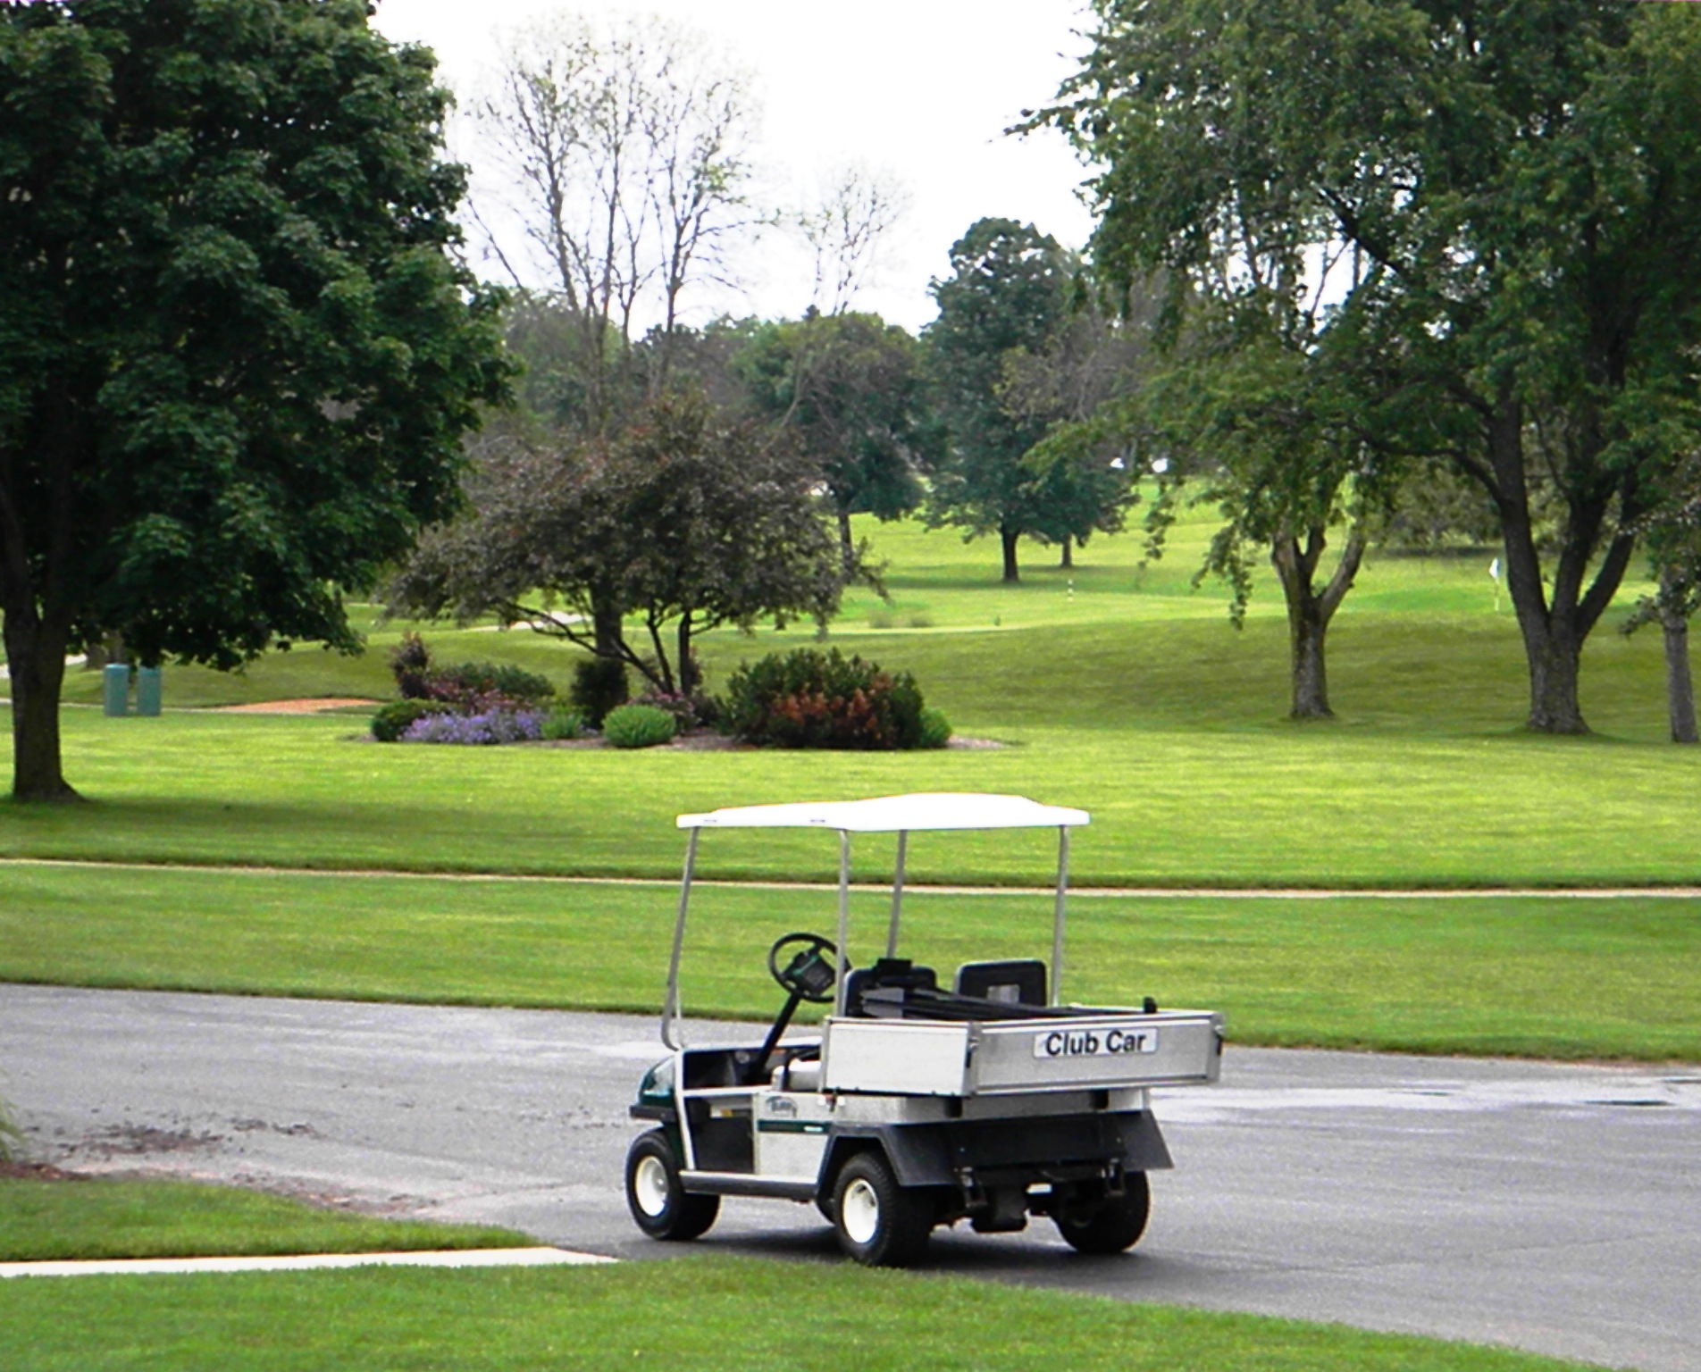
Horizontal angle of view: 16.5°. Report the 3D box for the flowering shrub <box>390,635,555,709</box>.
[{"bbox_3d":[-6.069,-0.183,94.000,2.679,1.305,1.700,0,0,0],"label":"flowering shrub"}]

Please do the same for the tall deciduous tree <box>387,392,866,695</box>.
[{"bbox_3d":[-3.535,-2.039,93.000,7.636,5.234,6.800,0,0,0],"label":"tall deciduous tree"}]

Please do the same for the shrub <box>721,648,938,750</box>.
[{"bbox_3d":[-0.321,0.200,91.000,3.370,1.574,2.300,0,0,0],"label":"shrub"}]

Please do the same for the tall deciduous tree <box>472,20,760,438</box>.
[{"bbox_3d":[-5.210,-7.538,130.000,6.335,14.791,6.200,0,0,0],"label":"tall deciduous tree"}]

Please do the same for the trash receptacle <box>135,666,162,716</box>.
[{"bbox_3d":[-13.743,0.091,115.000,0.500,1.023,0.500,0,0,0],"label":"trash receptacle"}]

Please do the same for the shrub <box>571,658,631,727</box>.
[{"bbox_3d":[-3.976,0.102,93.000,0.952,1.088,0.952,0,0,0],"label":"shrub"}]

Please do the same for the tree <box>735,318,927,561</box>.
[{"bbox_3d":[-0.722,-9.360,228.000,7.499,10.443,7.499,0,0,0],"label":"tree"}]

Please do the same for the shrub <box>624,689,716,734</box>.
[{"bbox_3d":[-2.835,0.403,92.000,1.435,0.740,1.200,0,0,0],"label":"shrub"}]

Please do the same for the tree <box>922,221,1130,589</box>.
[{"bbox_3d":[6.680,-10.790,222.000,7.789,13.738,7.500,0,0,0],"label":"tree"}]

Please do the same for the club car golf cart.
[{"bbox_3d":[0.230,1.390,24.314,1.260,1.900,2.690,0,-1,-34],"label":"club car golf cart"}]

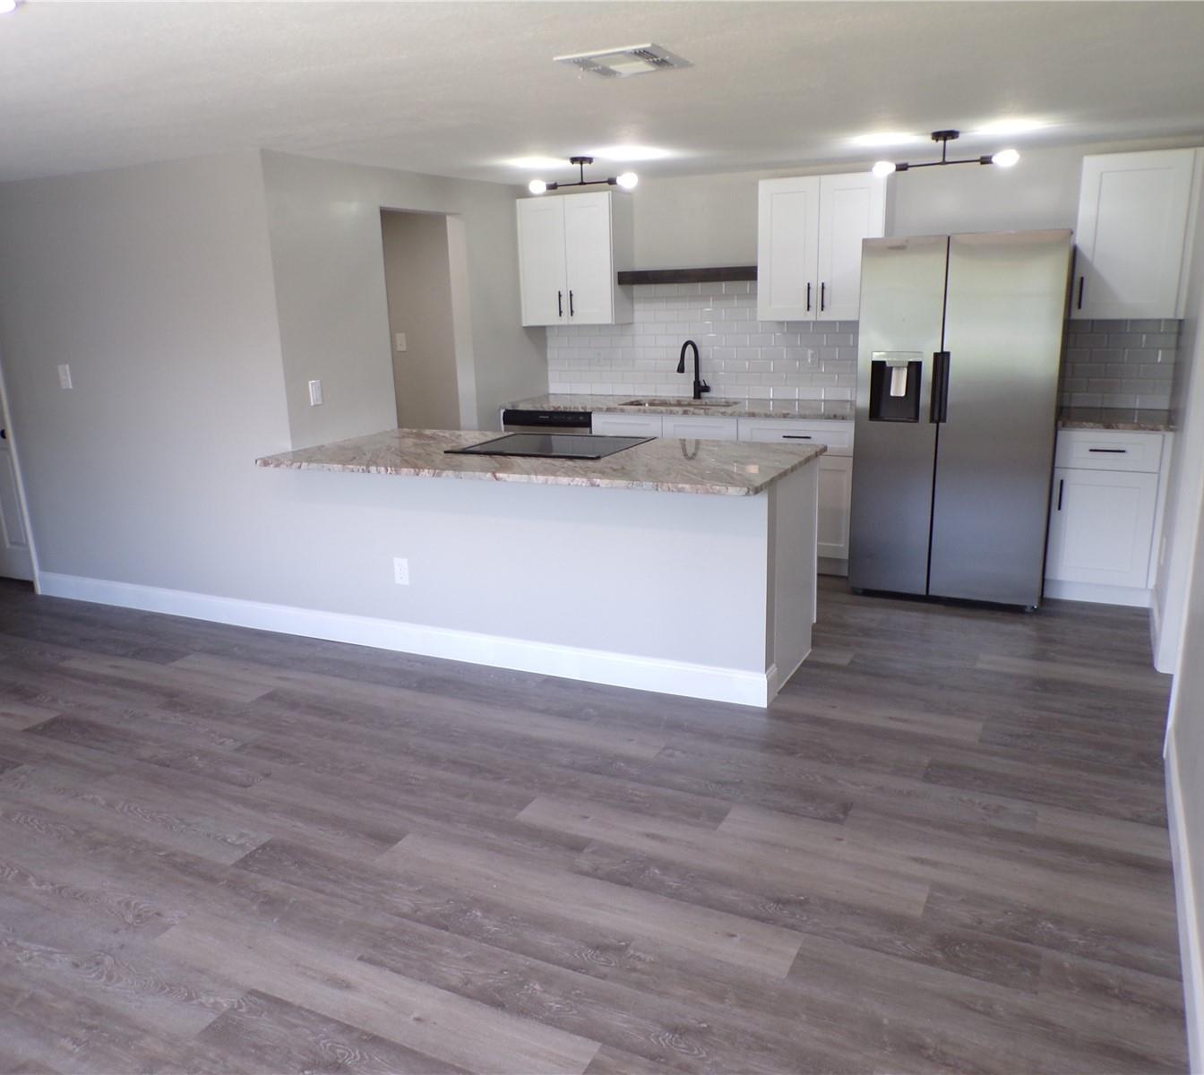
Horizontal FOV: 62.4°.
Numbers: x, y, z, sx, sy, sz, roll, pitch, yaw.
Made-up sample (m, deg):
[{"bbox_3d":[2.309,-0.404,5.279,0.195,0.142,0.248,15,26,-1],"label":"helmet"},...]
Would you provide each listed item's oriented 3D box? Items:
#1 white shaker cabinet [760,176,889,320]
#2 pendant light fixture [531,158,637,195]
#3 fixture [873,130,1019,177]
[{"bbox_3d":[1.252,-1.601,5.548,0.683,0.757,0.327,5,16,25],"label":"white shaker cabinet"},{"bbox_3d":[-0.096,-1.892,5.201,0.640,0.165,0.120,5,16,26],"label":"pendant light fixture"},{"bbox_3d":[1.586,-1.777,4.605,0.655,0.164,0.120,5,16,25],"label":"fixture"}]

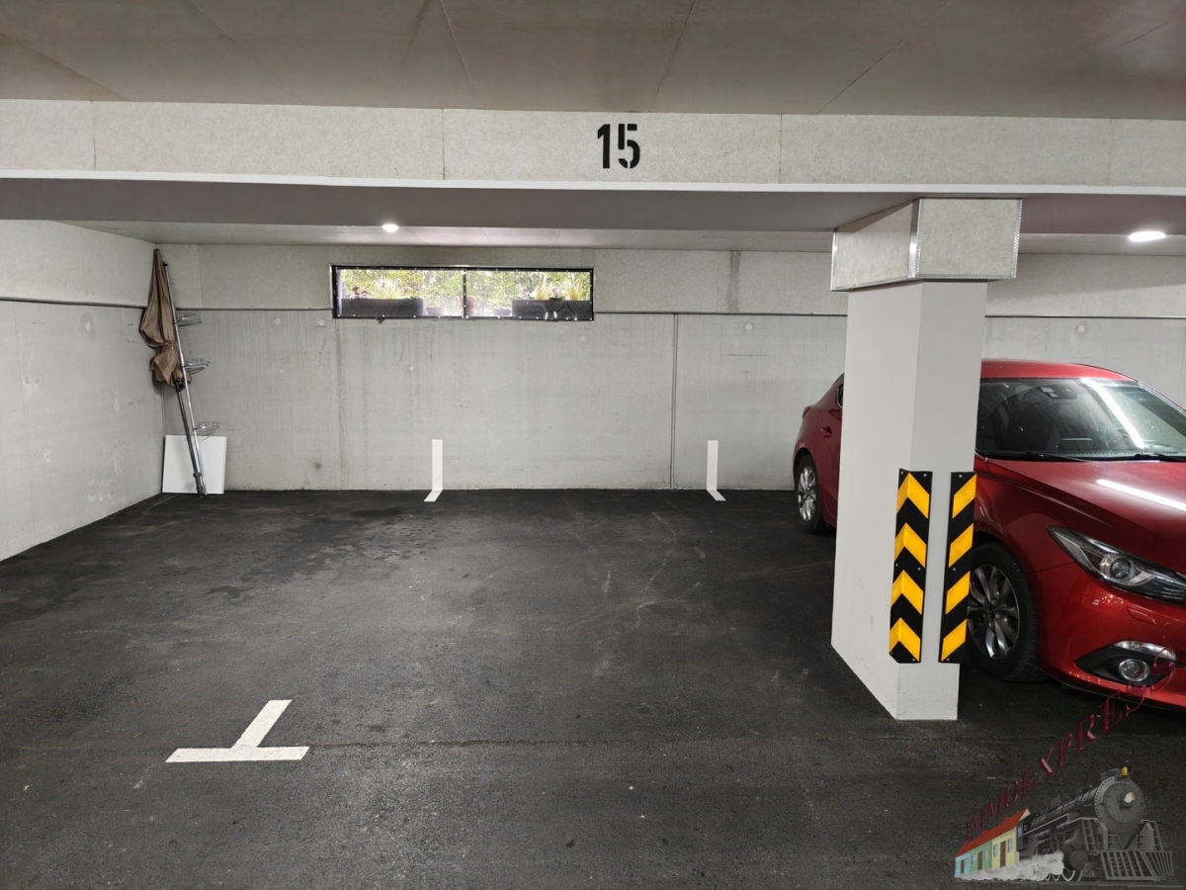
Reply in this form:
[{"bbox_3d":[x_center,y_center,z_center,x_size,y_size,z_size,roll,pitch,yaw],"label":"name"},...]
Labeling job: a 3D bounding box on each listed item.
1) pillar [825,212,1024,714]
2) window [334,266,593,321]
[{"bbox_3d":[1.354,0.055,3.461,0.379,2.045,0.904,0,8,-2],"label":"pillar"},{"bbox_3d":[-1.240,-1.467,7.632,2.509,0.497,0.100,0,8,-2],"label":"window"}]

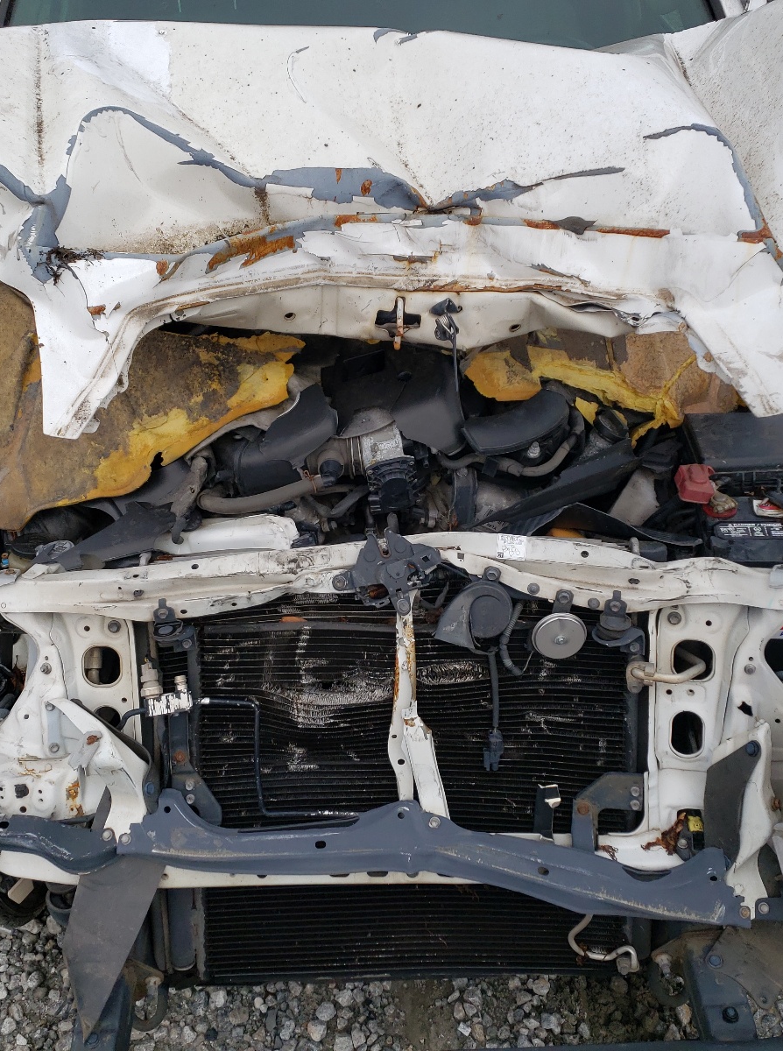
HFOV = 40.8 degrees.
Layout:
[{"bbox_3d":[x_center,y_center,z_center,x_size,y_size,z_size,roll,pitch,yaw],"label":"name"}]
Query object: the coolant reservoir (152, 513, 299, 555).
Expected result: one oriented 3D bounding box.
[{"bbox_3d":[-0.238,0.055,1.576,0.218,0.129,0.109,-2,35,0],"label":"coolant reservoir"}]

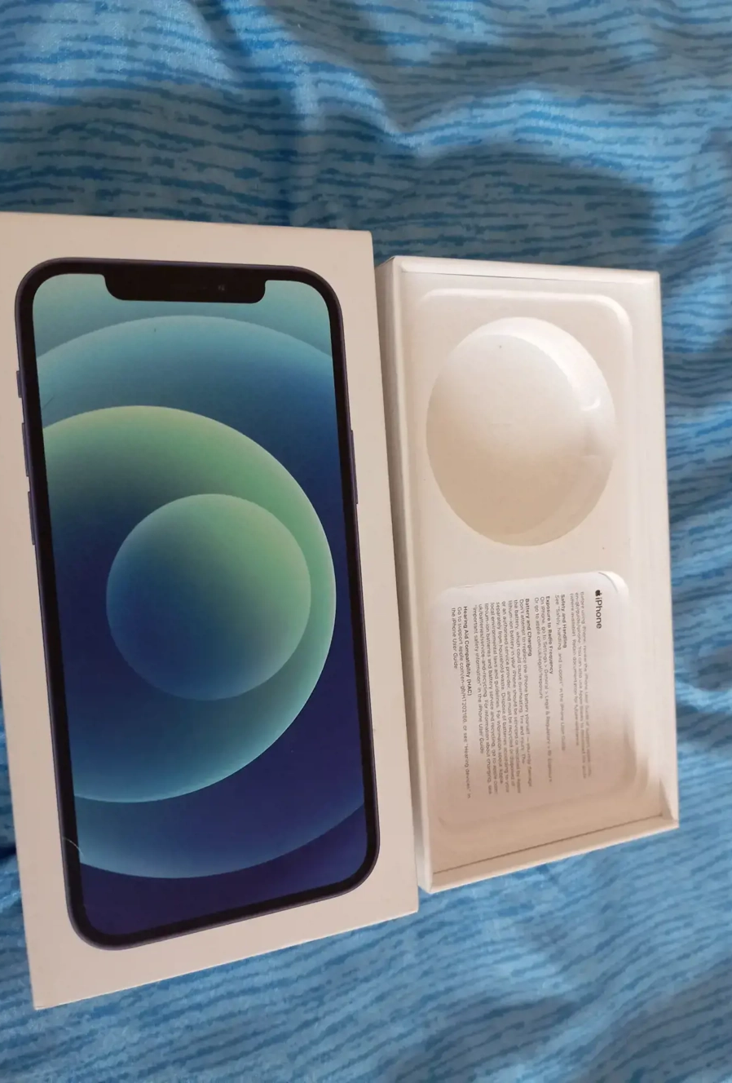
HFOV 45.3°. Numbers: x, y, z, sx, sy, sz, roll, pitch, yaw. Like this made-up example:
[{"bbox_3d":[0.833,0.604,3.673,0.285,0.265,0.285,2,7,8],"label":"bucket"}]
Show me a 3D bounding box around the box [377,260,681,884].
[{"bbox_3d":[0.044,0.006,0.247,0.084,0.025,0.160,-5,94,-24],"label":"box"}]

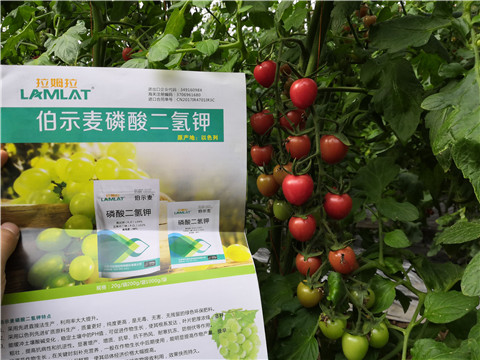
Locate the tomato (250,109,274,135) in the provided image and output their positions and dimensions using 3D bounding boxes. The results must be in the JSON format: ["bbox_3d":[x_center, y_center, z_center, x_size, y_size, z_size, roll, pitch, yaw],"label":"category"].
[{"bbox_3d":[0.026,-0.068,0.435,0.028,0.029,0.028,1,11,0],"label":"tomato"}]

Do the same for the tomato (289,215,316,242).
[{"bbox_3d":[0.066,0.051,0.390,0.029,0.029,0.029,0,10,0],"label":"tomato"}]

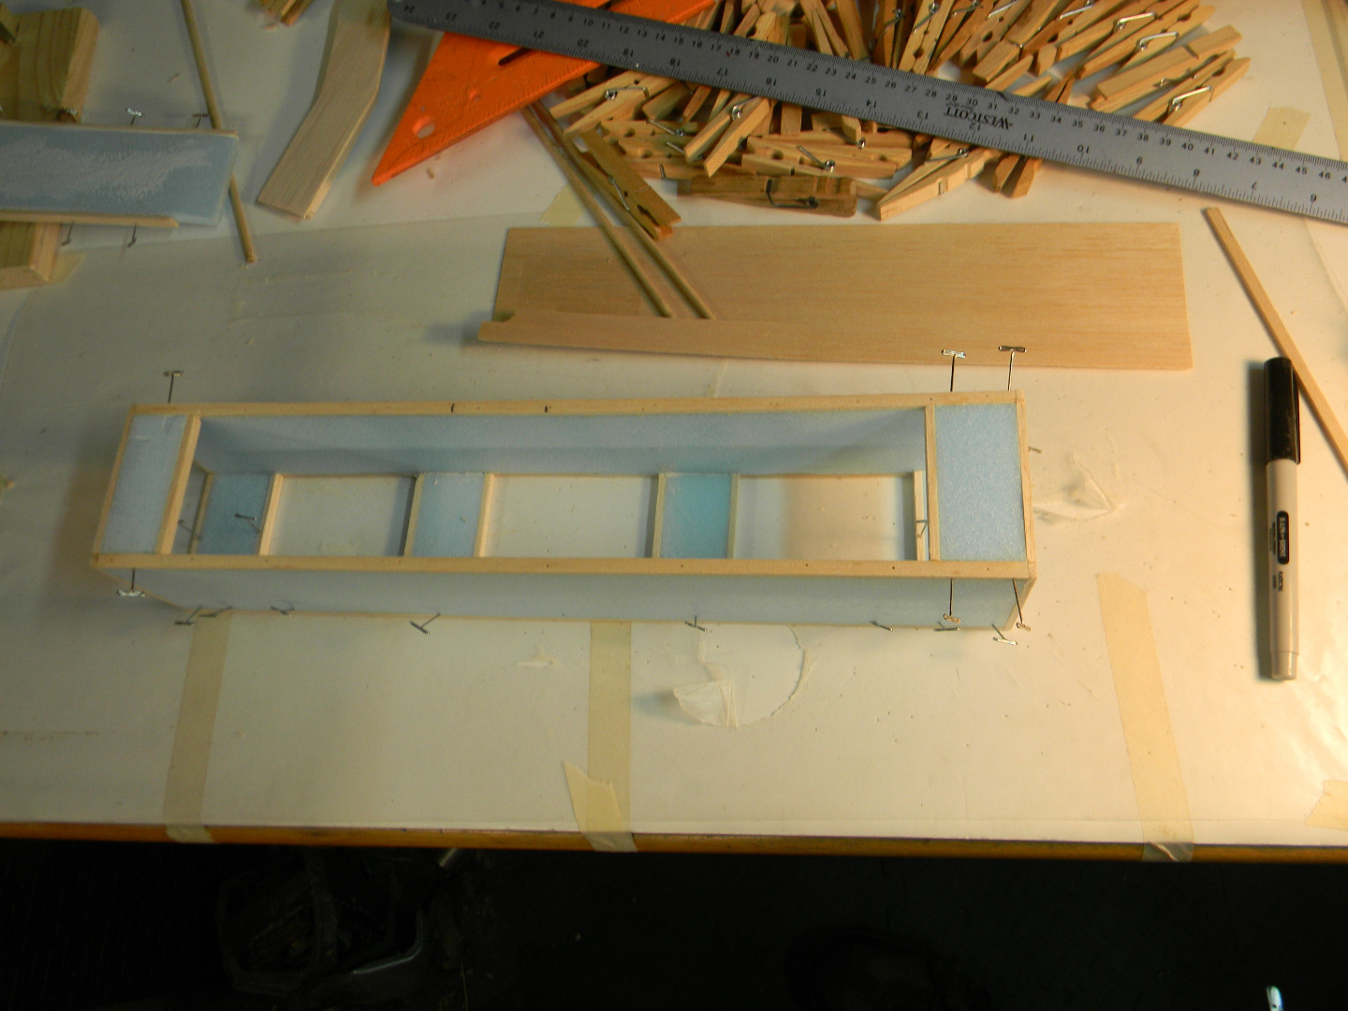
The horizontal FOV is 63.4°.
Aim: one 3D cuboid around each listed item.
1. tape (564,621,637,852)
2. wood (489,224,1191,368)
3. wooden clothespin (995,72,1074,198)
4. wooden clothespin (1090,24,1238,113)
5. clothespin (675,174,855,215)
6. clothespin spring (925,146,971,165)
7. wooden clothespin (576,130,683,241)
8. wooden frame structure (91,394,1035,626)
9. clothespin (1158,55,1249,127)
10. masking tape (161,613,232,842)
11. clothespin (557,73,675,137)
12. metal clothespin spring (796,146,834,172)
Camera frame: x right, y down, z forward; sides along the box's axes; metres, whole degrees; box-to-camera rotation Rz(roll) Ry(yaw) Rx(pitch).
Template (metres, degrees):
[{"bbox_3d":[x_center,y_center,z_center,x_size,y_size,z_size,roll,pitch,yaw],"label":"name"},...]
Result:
[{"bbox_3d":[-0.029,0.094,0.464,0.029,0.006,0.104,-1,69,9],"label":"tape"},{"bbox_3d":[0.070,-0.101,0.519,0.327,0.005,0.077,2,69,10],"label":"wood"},{"bbox_3d":[0.178,-0.182,0.530,0.019,0.010,0.071,26,75,17],"label":"wooden clothespin"},{"bbox_3d":[0.236,-0.210,0.525,0.073,0.015,0.011,-25,67,-1],"label":"wooden clothespin"},{"bbox_3d":[0.046,-0.154,0.537,0.084,0.015,0.010,6,70,11],"label":"clothespin"},{"bbox_3d":[0.133,-0.163,0.527,0.021,0.011,0.013,-31,68,-4],"label":"clothespin spring"},{"bbox_3d":[-0.027,-0.164,0.551,0.010,0.017,0.080,-18,60,-40],"label":"wooden clothespin"},{"bbox_3d":[-0.048,0.004,0.462,0.374,0.070,0.075,0,69,10],"label":"wooden frame structure"},{"bbox_3d":[0.245,-0.193,0.524,0.072,0.011,0.019,-38,68,-7],"label":"clothespin"},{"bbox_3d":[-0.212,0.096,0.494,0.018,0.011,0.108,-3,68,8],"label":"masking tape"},{"bbox_3d":[-0.028,-0.212,0.567,0.072,0.011,0.020,-28,67,-2],"label":"clothespin"},{"bbox_3d":[0.070,-0.168,0.539,0.021,0.013,0.013,7,70,12],"label":"metal clothespin spring"}]

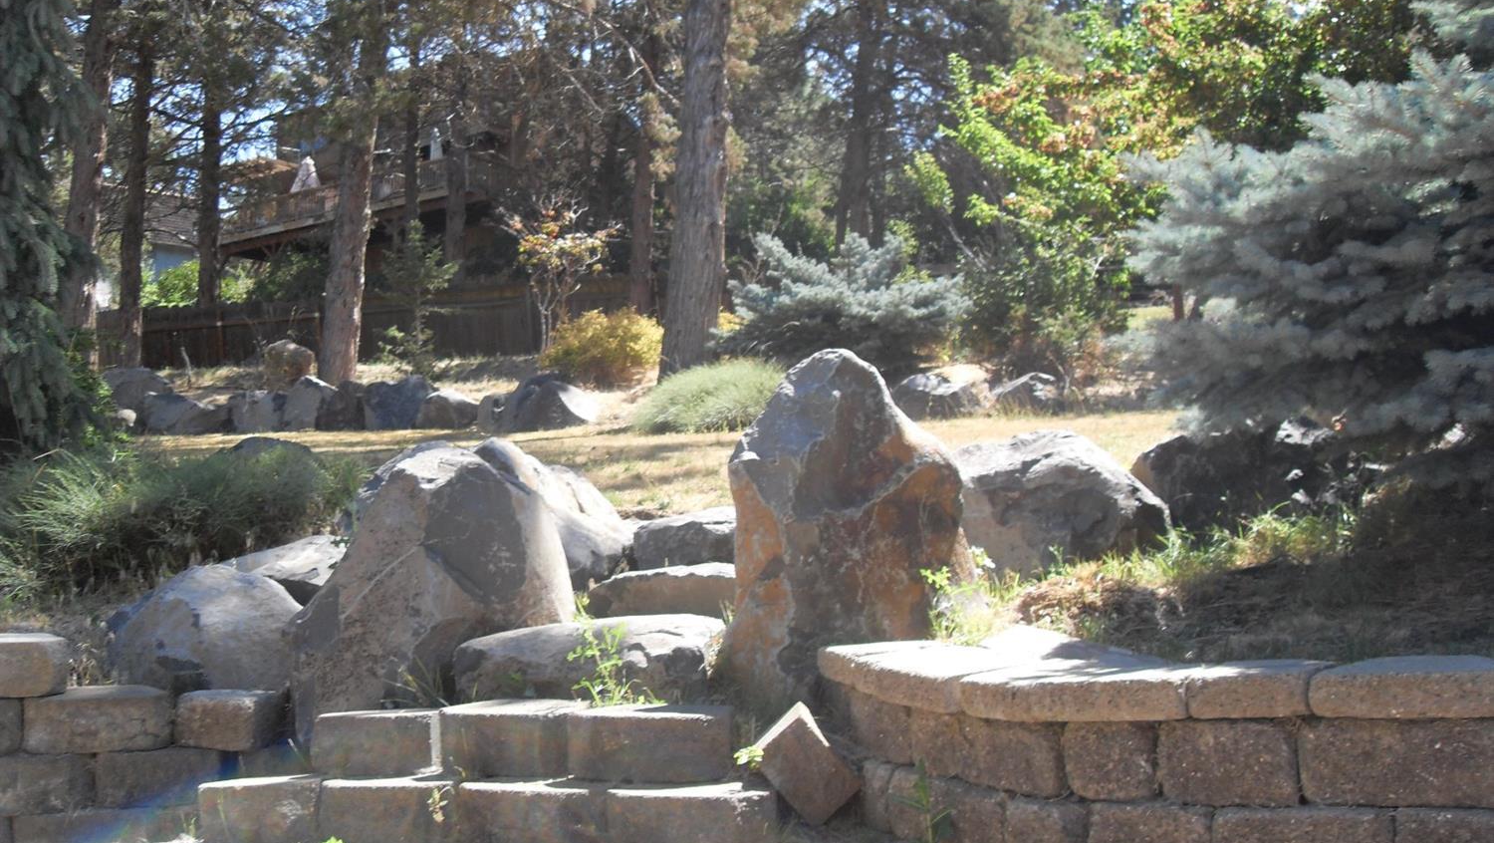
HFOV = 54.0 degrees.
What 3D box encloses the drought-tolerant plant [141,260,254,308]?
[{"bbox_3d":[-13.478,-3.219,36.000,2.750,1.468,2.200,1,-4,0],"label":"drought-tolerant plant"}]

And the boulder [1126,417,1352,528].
[{"bbox_3d":[1.933,0.220,5.750,0.800,0.460,0.600,1,-5,-10],"label":"boulder"}]

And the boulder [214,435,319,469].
[{"bbox_3d":[-2.292,0.206,7.000,0.580,0.320,0.480,0,-5,0],"label":"boulder"}]

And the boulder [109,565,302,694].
[{"bbox_3d":[-1.649,0.648,4.500,0.608,0.410,0.500,1,-5,-20],"label":"boulder"}]

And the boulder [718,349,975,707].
[{"bbox_3d":[0.253,0.280,3.720,0.640,0.911,0.520,-1,-5,4],"label":"boulder"}]

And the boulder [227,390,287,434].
[{"bbox_3d":[-3.739,-0.071,11.200,0.461,0.337,0.420,1,-5,-18],"label":"boulder"}]

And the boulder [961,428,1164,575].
[{"bbox_3d":[1.025,0.274,4.850,0.710,0.490,0.560,0,-5,-5],"label":"boulder"}]

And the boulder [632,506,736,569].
[{"bbox_3d":[-0.137,0.414,5.200,0.536,0.221,0.450,-1,-5,-2],"label":"boulder"}]

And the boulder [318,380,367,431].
[{"bbox_3d":[-3.640,-0.142,13.200,0.441,0.473,0.450,1,-4,0],"label":"boulder"}]

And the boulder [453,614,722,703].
[{"bbox_3d":[-0.455,0.697,4.250,0.780,0.270,0.460,-1,-5,10],"label":"boulder"}]

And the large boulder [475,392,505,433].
[{"bbox_3d":[-2.241,-0.081,12.800,0.255,0.367,0.350,1,-4,0],"label":"large boulder"}]

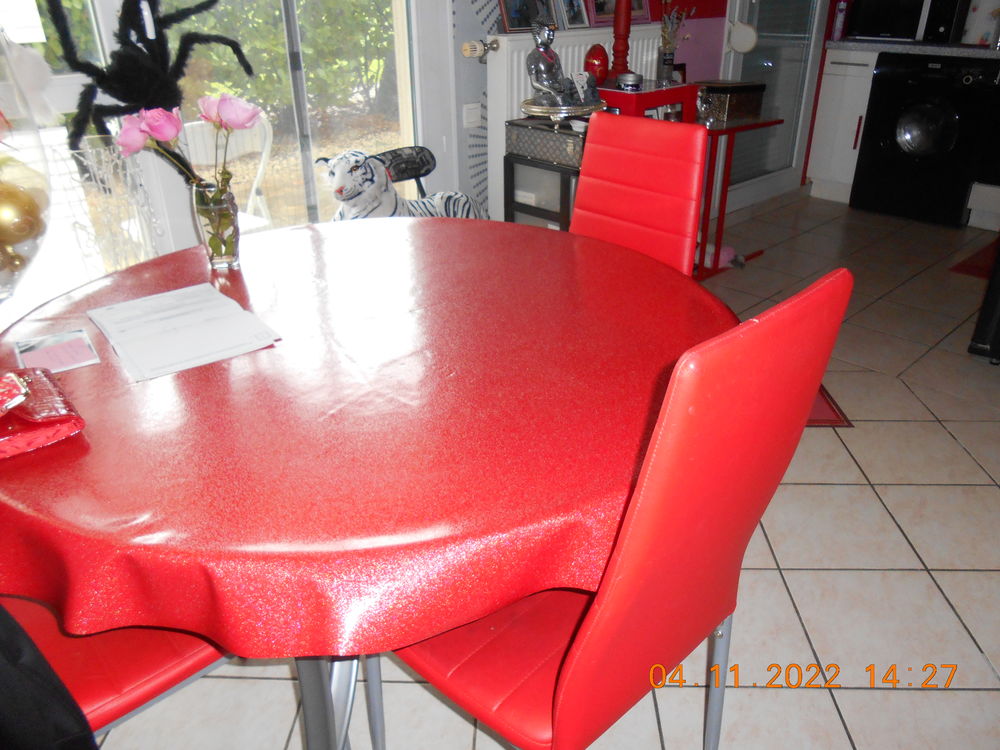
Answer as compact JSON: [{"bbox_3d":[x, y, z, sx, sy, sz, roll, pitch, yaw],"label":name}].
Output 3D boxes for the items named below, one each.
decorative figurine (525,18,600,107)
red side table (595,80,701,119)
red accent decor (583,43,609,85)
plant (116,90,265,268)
[{"bbox_3d":[0.215,-1.076,2.609,0.208,0.279,0.172,21,35,37],"label":"decorative figurine"},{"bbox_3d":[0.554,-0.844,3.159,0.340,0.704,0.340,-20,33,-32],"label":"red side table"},{"bbox_3d":[0.380,-1.216,2.960,0.099,0.149,0.099,2,28,7],"label":"red accent decor"},{"bbox_3d":[-0.562,-0.356,1.426,0.258,0.310,0.160,-12,29,-18],"label":"plant"}]

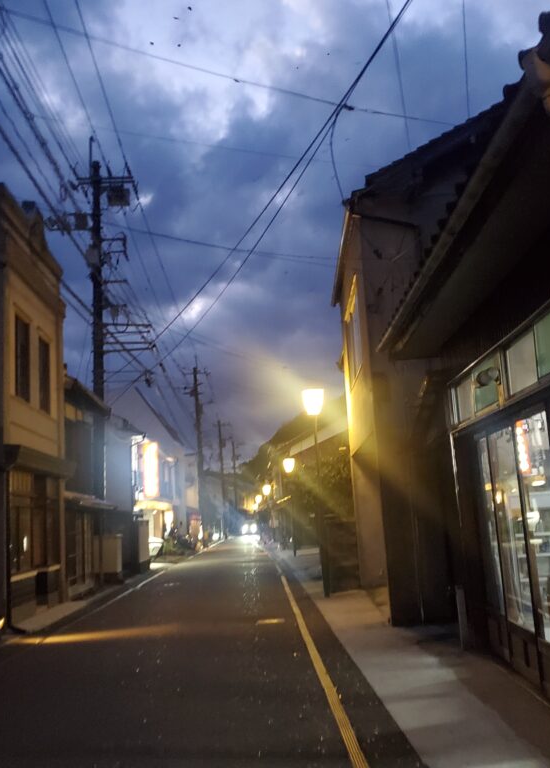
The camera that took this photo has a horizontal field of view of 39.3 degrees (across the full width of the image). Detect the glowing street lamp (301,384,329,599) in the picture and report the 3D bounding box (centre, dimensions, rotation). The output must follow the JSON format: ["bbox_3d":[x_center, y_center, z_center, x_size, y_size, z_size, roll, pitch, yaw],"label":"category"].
[{"bbox_3d":[0.820,1.923,14.068,0.400,3.810,0.400,-3,-10,-2],"label":"glowing street lamp"}]

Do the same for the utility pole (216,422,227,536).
[{"bbox_3d":[-4.928,8.851,72.586,0.800,10.890,0.500,-3,-10,-2],"label":"utility pole"}]

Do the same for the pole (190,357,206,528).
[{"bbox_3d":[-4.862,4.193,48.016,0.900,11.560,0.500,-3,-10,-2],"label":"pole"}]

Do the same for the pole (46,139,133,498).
[{"bbox_3d":[-4.780,-0.875,20.473,2.500,12.140,0.900,-3,-10,-2],"label":"pole"}]

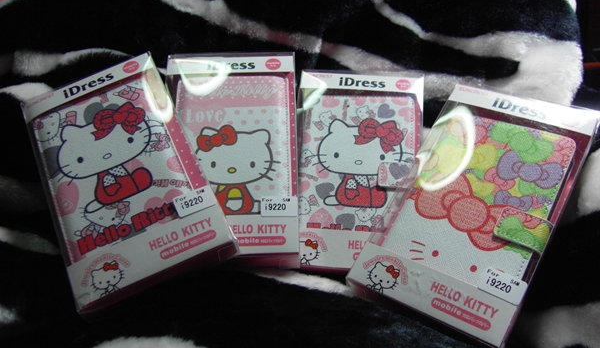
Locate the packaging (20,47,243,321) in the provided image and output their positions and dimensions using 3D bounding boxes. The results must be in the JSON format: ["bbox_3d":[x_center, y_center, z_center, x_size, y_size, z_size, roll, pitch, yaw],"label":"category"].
[{"bbox_3d":[-0.128,0.000,0.356,0.104,0.028,0.173,-25,66,-8],"label":"packaging"}]

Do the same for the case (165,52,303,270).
[{"bbox_3d":[-0.055,-0.015,0.376,0.104,0.028,0.173,-1,63,0],"label":"case"}]

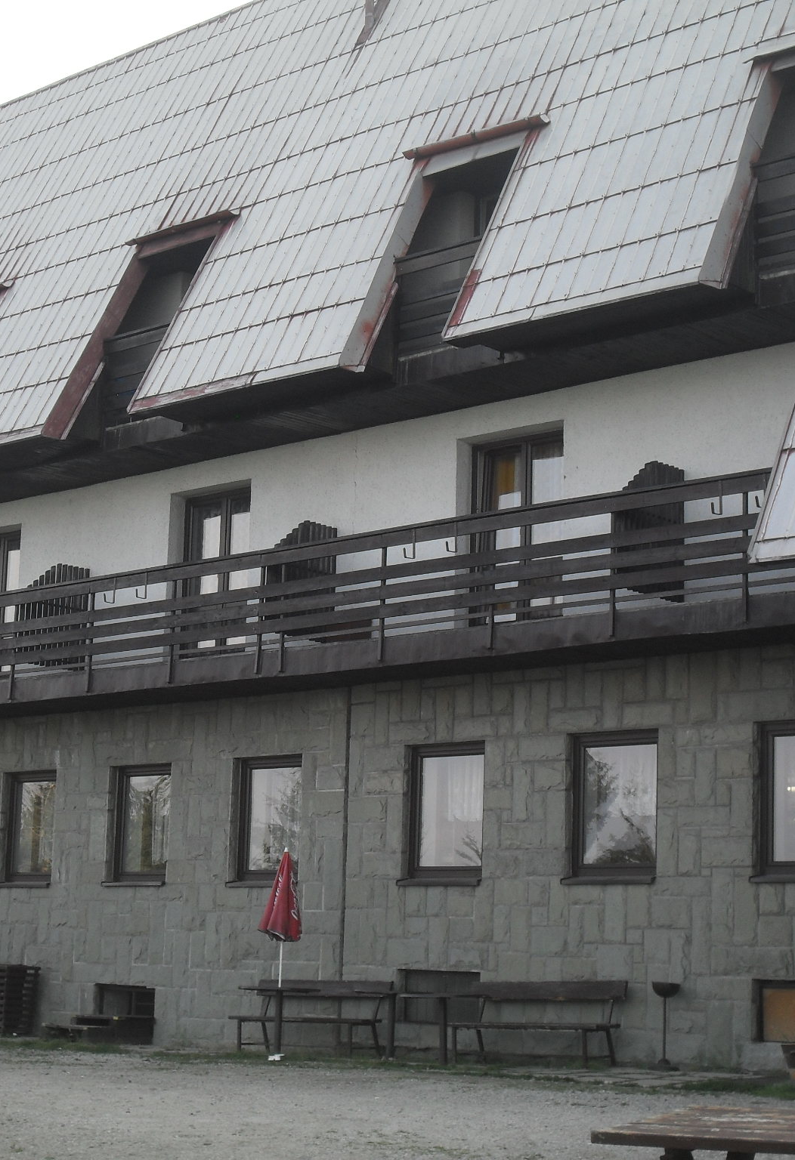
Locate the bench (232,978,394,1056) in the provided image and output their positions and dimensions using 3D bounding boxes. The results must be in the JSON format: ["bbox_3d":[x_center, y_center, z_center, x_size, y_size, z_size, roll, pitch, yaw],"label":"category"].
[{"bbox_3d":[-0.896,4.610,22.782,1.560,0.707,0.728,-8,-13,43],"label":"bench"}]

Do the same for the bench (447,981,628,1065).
[{"bbox_3d":[1.392,4.435,21.951,1.821,0.858,0.676,-8,-13,43],"label":"bench"}]

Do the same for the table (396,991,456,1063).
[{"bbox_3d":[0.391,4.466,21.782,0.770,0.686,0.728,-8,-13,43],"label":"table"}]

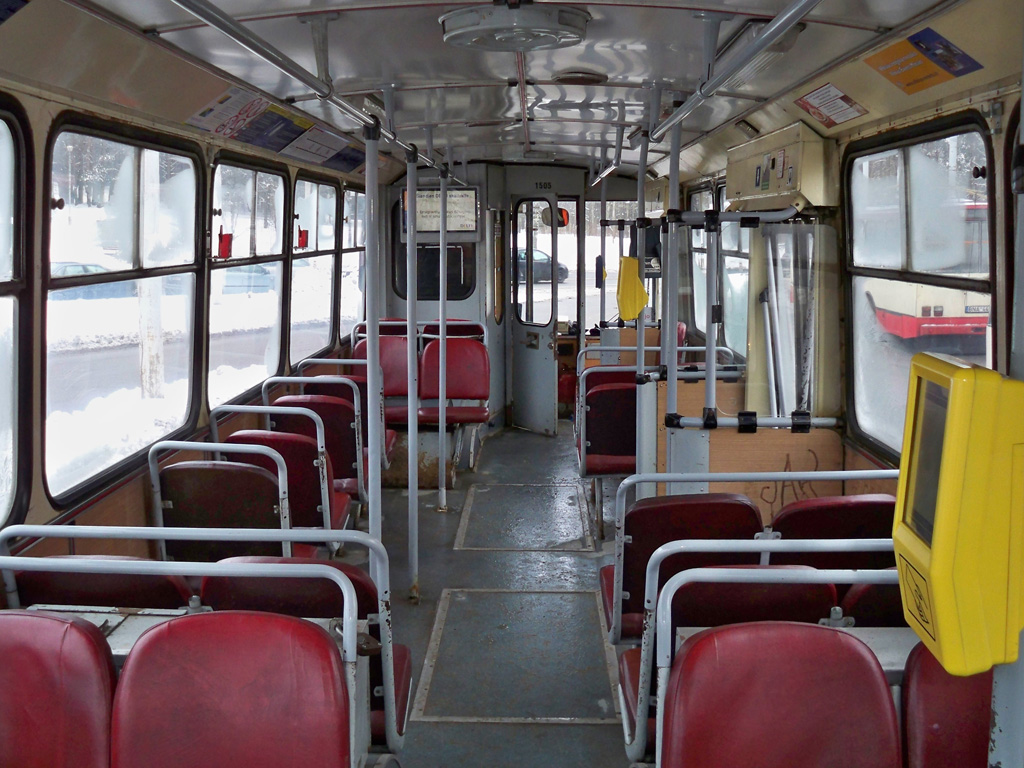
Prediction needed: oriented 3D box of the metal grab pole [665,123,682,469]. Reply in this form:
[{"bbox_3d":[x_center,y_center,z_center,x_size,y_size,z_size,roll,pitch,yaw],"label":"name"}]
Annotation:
[{"bbox_3d":[0.573,0.023,3.713,0.040,1.930,0.040,0,9,1],"label":"metal grab pole"}]

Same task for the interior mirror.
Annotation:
[{"bbox_3d":[0.381,-1.455,9.028,0.250,0.170,0.050,3,9,19],"label":"interior mirror"}]

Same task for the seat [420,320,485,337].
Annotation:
[{"bbox_3d":[-0.379,-0.229,7.348,0.420,0.500,0.470,0,8,1],"label":"seat"}]

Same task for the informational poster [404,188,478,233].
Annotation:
[{"bbox_3d":[-0.528,-1.288,7.771,0.560,0.340,0.025,0,8,1],"label":"informational poster"}]

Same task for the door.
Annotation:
[{"bbox_3d":[0.176,-0.557,7.905,0.045,1.830,0.500,-7,11,-42],"label":"door"}]

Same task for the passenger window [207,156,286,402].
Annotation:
[{"bbox_3d":[-1.122,-0.464,4.553,0.060,0.940,1.180,3,8,1],"label":"passenger window"}]

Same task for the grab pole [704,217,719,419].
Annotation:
[{"bbox_3d":[0.758,-0.245,3.940,0.040,0.790,0.040,0,8,1],"label":"grab pole"}]

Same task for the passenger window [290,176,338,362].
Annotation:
[{"bbox_3d":[-1.083,-0.625,5.735,0.050,0.940,1.110,4,9,1],"label":"passenger window"}]

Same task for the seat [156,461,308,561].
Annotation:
[{"bbox_3d":[-0.899,0.452,3.500,0.420,0.480,0.470,0,9,1],"label":"seat"}]

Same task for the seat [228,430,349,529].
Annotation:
[{"bbox_3d":[-0.885,0.359,4.149,0.420,0.475,0.470,0,9,1],"label":"seat"}]

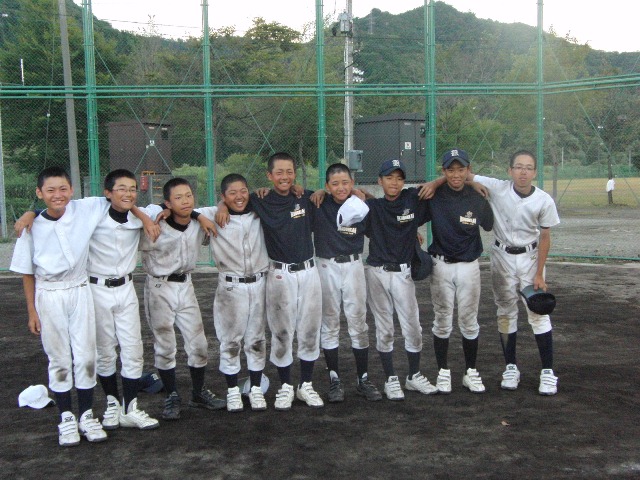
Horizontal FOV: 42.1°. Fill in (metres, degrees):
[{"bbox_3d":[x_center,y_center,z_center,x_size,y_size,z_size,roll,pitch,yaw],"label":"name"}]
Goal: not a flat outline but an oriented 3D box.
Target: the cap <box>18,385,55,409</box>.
[{"bbox_3d":[-1.895,1.034,5.556,0.240,0.130,0.180,3,6,40],"label":"cap"}]

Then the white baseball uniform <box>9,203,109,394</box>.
[{"bbox_3d":[-1.502,0.327,4.818,0.570,1.133,0.320,-3,5,-19],"label":"white baseball uniform"}]

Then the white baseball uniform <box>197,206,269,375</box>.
[{"bbox_3d":[-0.568,0.333,5.401,0.465,1.100,0.300,-2,5,-7],"label":"white baseball uniform"}]

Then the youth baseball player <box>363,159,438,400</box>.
[{"bbox_3d":[0.540,0.249,5.651,0.540,1.597,0.400,-1,5,0],"label":"youth baseball player"}]

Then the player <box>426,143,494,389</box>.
[{"bbox_3d":[0.964,0.202,5.746,0.540,1.659,0.400,0,5,8],"label":"player"}]

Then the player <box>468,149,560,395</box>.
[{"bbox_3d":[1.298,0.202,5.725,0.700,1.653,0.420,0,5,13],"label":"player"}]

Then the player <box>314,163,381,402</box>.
[{"bbox_3d":[0.185,0.271,5.590,0.520,1.576,0.400,-1,5,-2],"label":"player"}]

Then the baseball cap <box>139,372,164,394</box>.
[{"bbox_3d":[-1.220,0.994,5.894,0.250,0.130,0.180,2,6,35],"label":"baseball cap"}]

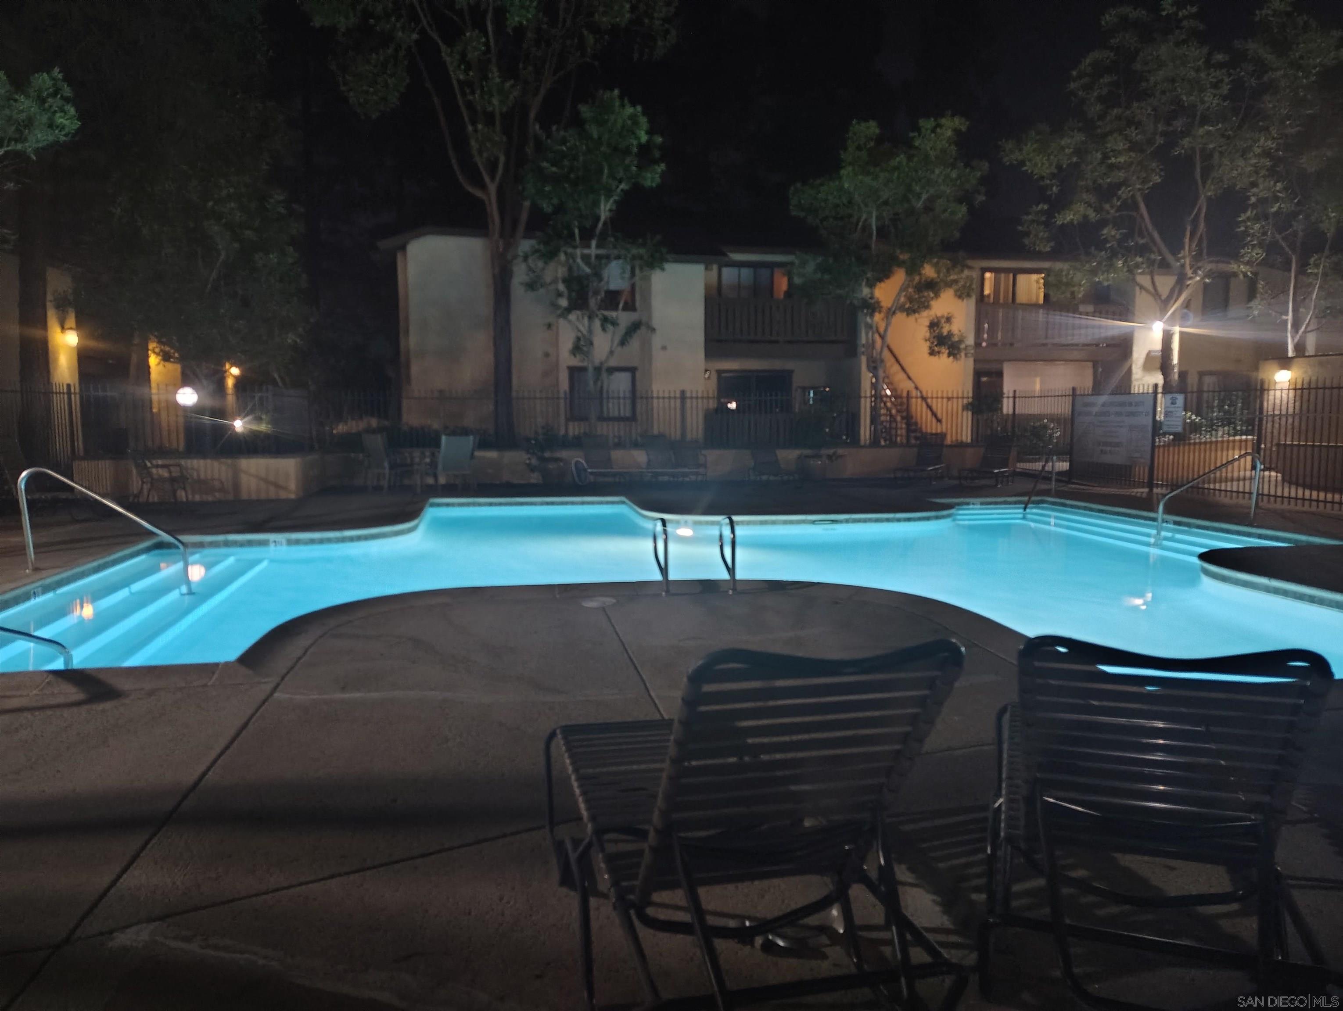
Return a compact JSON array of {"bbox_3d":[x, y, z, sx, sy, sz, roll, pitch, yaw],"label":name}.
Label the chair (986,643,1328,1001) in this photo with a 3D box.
[{"bbox_3d":[1.132,0.665,2.433,0.650,0.960,1.680,2,6,19],"label":"chair"}]

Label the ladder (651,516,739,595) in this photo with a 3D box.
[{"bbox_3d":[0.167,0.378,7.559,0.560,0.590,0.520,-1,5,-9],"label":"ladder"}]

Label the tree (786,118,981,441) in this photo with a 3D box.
[{"bbox_3d":[4.994,-5.100,21.723,4.358,7.652,4.179,0,5,0],"label":"tree"}]

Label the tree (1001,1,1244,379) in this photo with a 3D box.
[{"bbox_3d":[9.535,-5.762,19.755,4.855,9.409,4.655,0,5,0],"label":"tree"}]

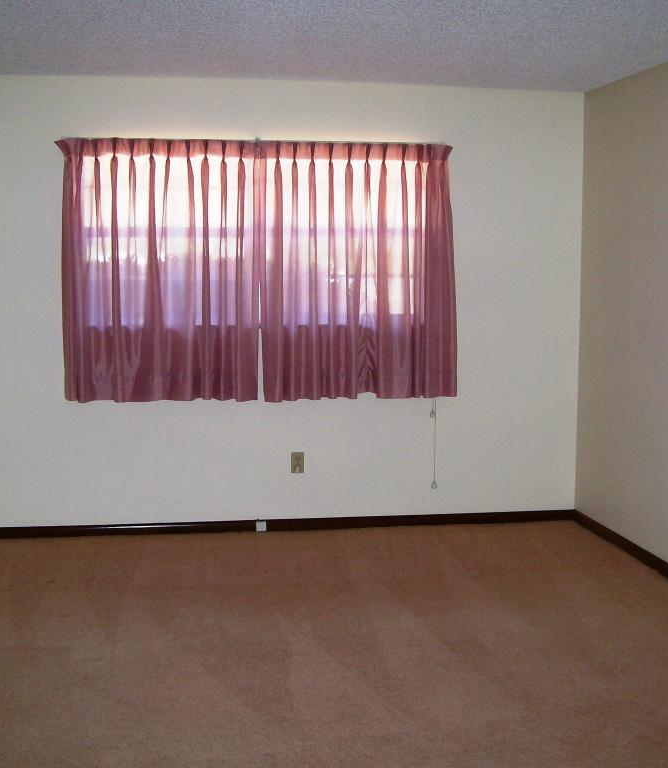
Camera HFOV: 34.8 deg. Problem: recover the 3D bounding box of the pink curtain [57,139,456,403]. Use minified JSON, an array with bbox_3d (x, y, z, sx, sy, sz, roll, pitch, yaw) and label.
[{"bbox_3d":[-0.365,-0.592,5.663,2.108,1.373,0.128,-1,7,-9],"label":"pink curtain"}]

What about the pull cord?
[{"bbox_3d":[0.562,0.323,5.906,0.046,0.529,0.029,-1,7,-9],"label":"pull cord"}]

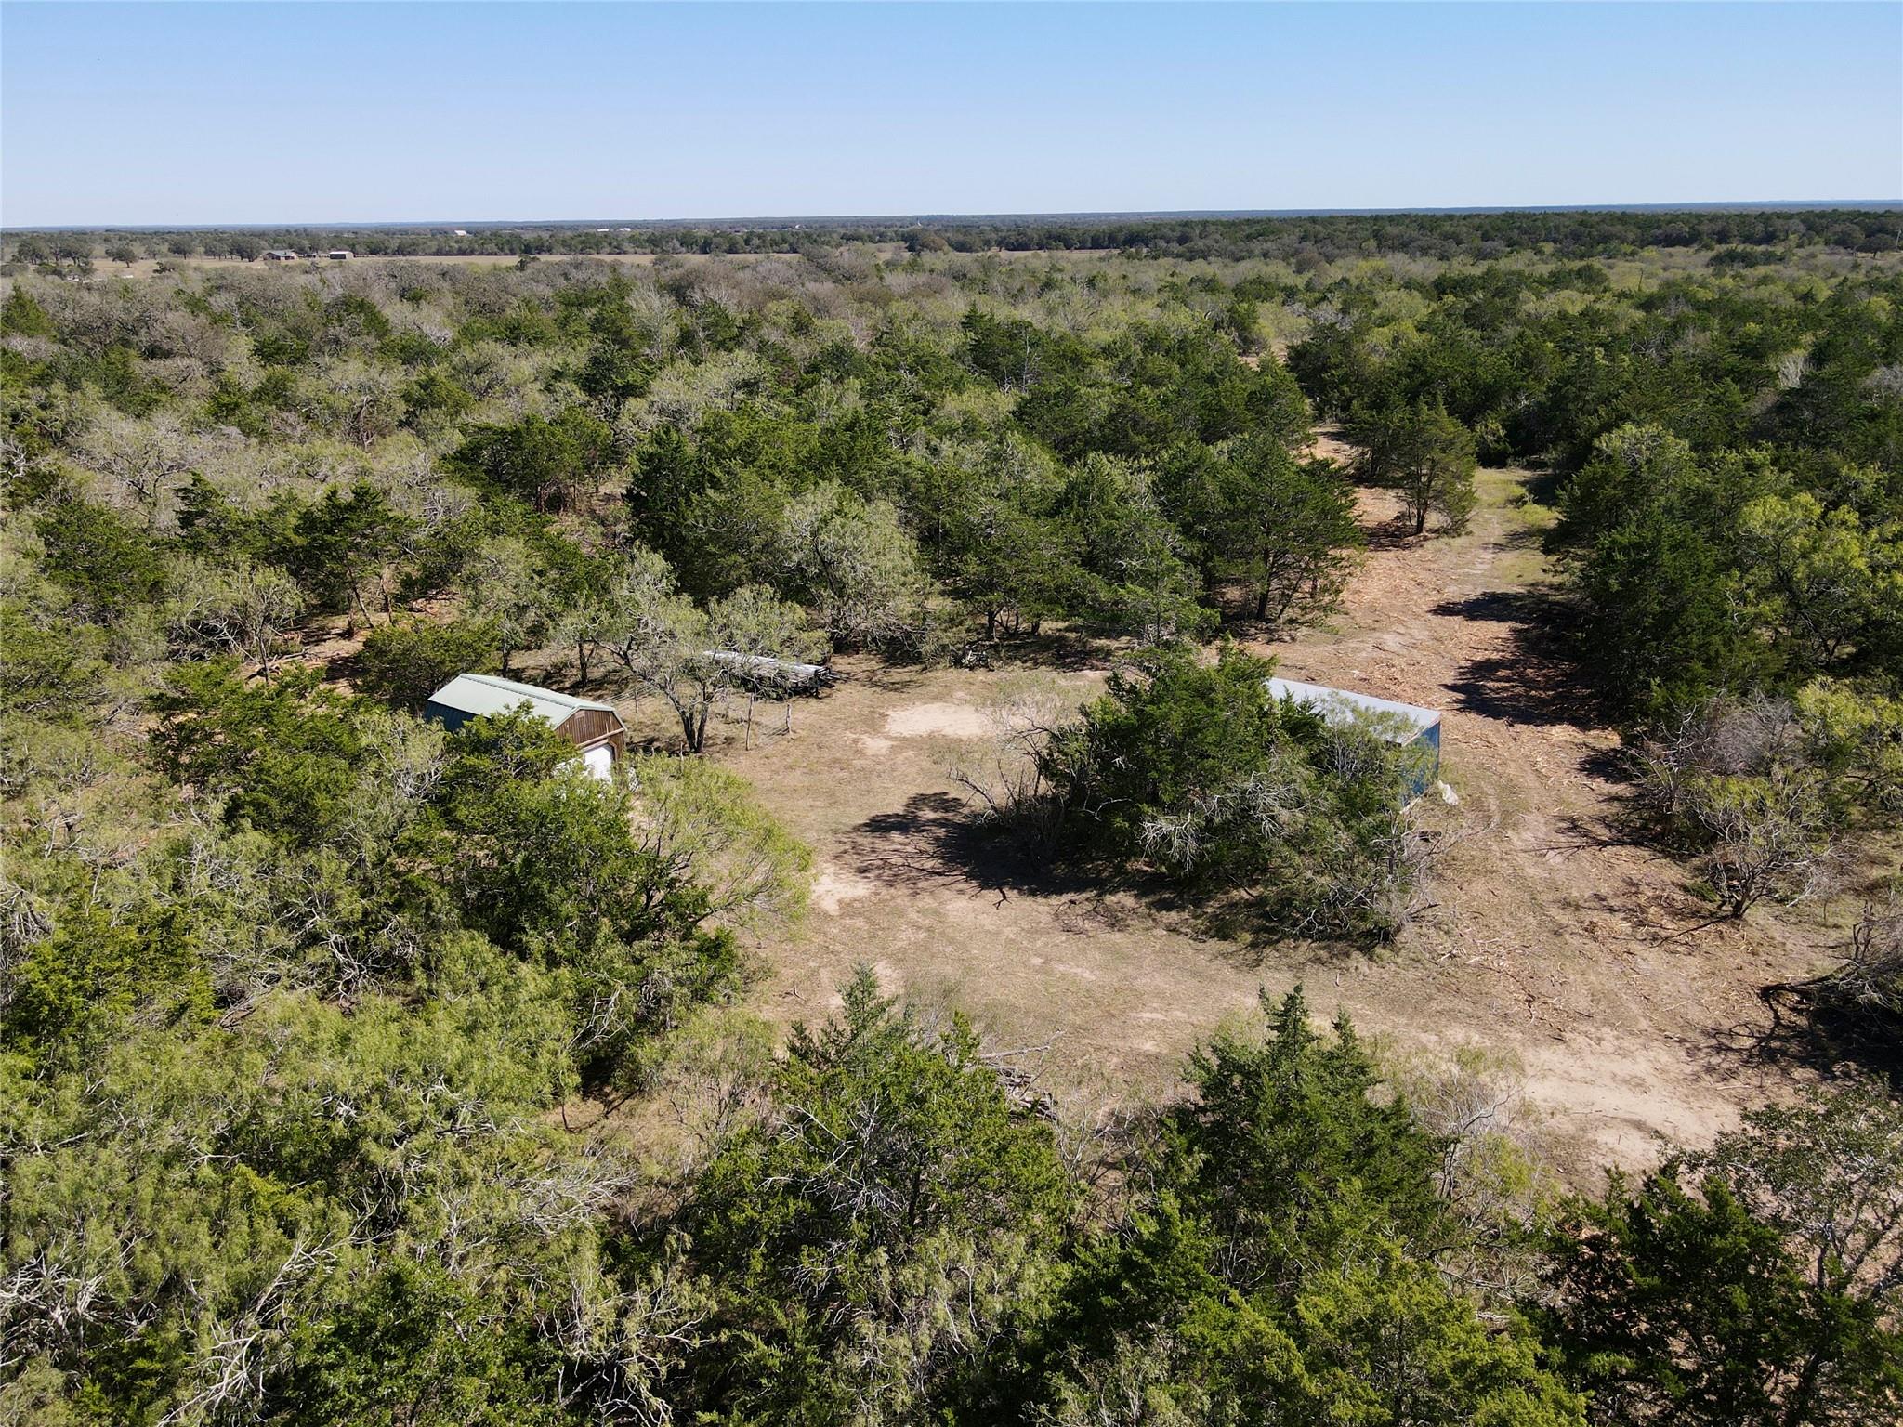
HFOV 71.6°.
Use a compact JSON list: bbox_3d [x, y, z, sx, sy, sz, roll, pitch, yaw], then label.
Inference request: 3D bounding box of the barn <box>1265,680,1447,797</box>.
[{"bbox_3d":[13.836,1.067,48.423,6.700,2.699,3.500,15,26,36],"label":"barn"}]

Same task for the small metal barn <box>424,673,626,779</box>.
[{"bbox_3d":[-15.562,0.912,48.140,6.592,3.816,3.920,14,25,33],"label":"small metal barn"}]

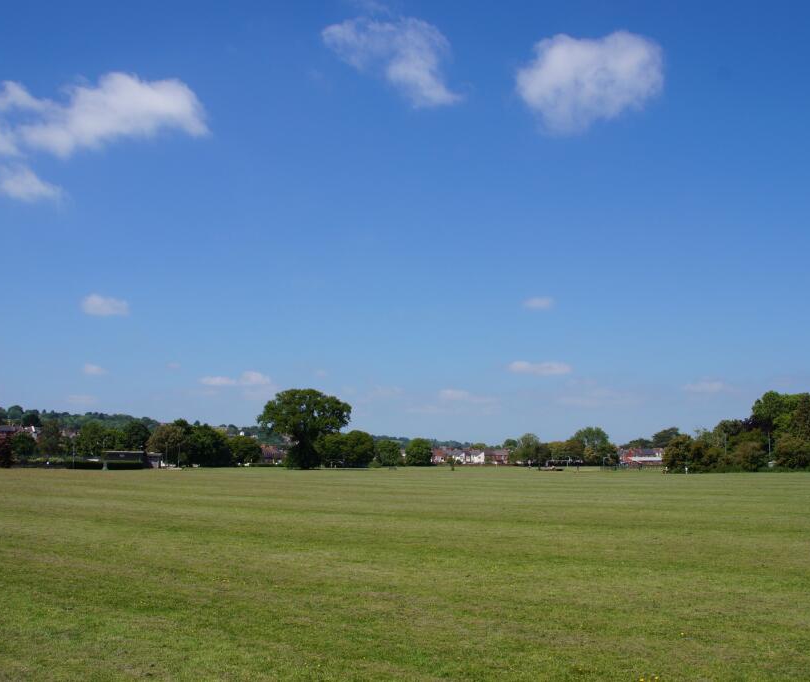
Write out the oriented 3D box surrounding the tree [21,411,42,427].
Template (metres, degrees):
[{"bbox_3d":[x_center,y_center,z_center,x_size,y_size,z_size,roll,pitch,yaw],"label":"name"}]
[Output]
[{"bbox_3d":[-194.610,41.420,400.000,10.210,10.400,9.700,4,-10,-26],"label":"tree"}]

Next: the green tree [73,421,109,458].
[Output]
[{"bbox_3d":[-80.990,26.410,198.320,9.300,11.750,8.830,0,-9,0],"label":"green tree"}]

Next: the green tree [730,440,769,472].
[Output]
[{"bbox_3d":[71.590,23.970,160.000,7.760,6.450,7.370,-4,-10,24],"label":"green tree"}]

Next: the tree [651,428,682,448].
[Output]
[{"bbox_3d":[109.000,42.310,320.000,12.250,13.310,11.640,-3,-10,18],"label":"tree"}]

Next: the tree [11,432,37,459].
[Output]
[{"bbox_3d":[-93.270,26.470,188.180,6.370,8.090,6.050,0,-9,0],"label":"tree"}]

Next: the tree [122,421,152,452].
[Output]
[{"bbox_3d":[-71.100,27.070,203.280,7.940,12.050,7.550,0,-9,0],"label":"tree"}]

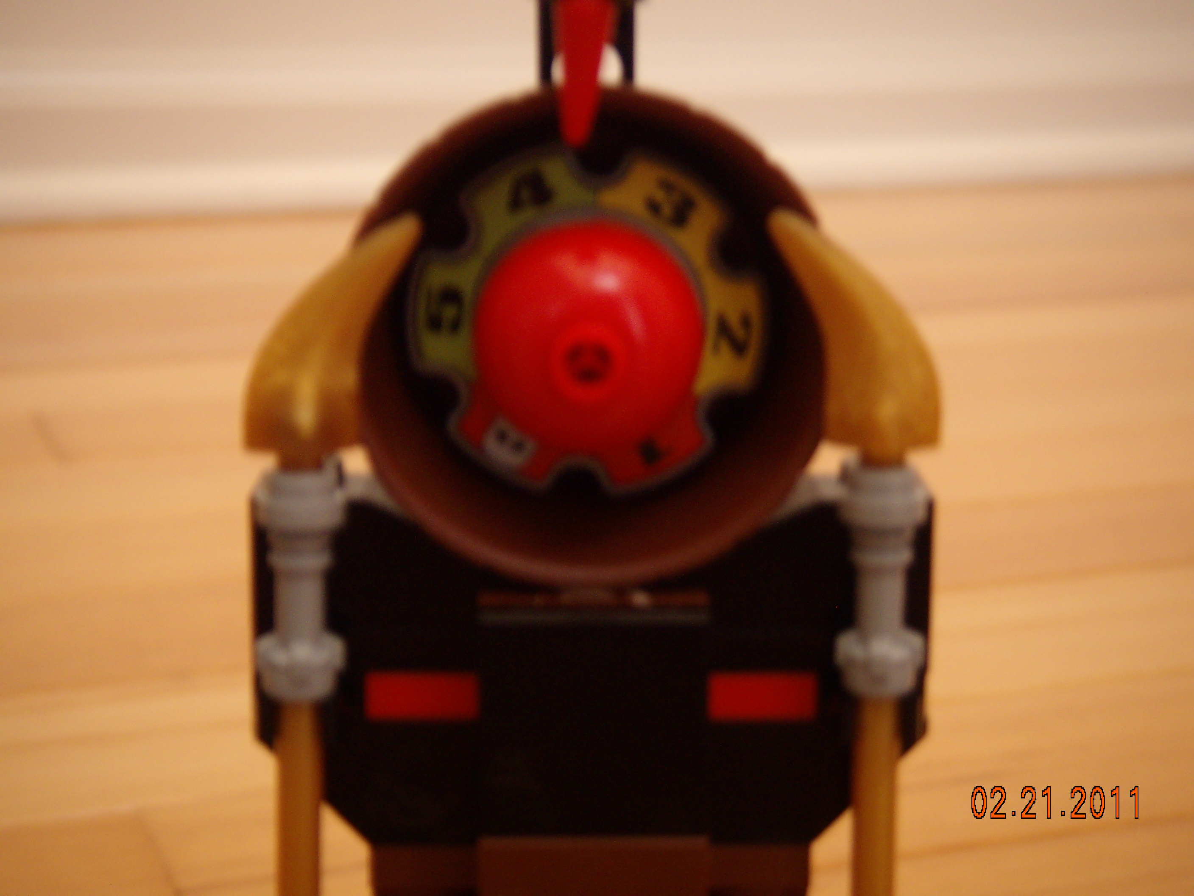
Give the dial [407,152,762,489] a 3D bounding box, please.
[{"bbox_3d":[-0.001,-0.009,0.161,0.025,0.025,0.004,0,13,0],"label":"dial"}]

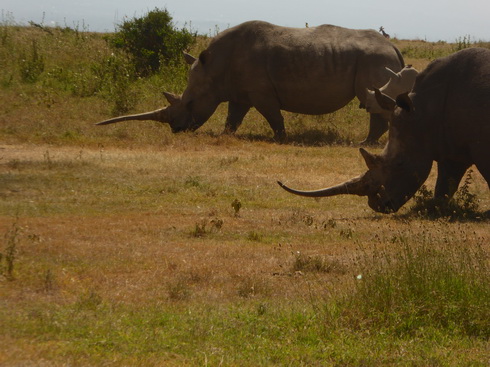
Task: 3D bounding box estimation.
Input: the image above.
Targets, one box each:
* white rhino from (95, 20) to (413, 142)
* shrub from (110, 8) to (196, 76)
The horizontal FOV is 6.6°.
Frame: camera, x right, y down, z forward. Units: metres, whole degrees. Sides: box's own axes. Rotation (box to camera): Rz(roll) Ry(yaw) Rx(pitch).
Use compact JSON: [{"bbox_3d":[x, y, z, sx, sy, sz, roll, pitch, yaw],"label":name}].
[{"bbox_3d":[0.079,-1.452,61.000,4.350,1.720,0.950,1,3,10],"label":"white rhino"},{"bbox_3d":[-1.595,-2.441,74.000,1.500,1.230,1.350,1,3,0],"label":"shrub"}]

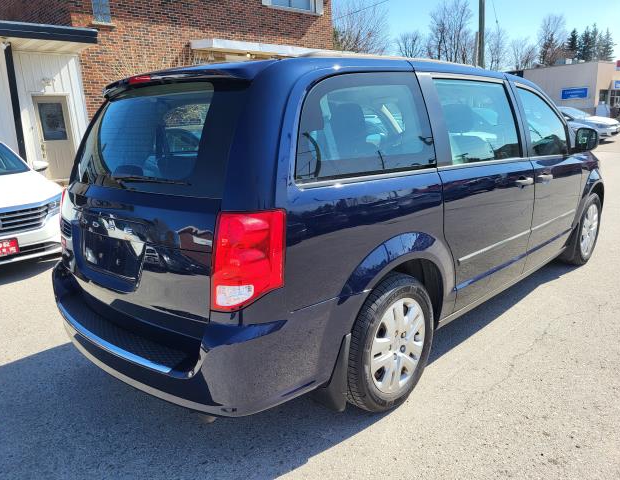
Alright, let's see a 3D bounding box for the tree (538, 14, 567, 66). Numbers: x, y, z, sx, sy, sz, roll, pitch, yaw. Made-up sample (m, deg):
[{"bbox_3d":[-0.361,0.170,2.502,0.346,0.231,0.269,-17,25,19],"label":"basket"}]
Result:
[{"bbox_3d":[26.341,-18.714,52.000,3.100,10.300,3.100,4,15,26],"label":"tree"}]

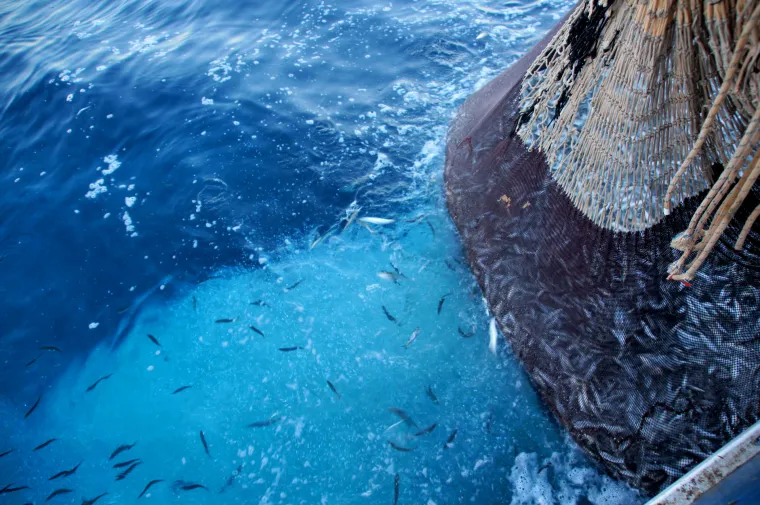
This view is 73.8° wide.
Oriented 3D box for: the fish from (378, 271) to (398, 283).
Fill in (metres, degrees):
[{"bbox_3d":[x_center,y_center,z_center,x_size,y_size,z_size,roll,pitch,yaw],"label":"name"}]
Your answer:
[{"bbox_3d":[0.095,0.263,5.237,0.248,0.052,0.041,21,46,22],"label":"fish"}]

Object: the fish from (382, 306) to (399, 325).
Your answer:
[{"bbox_3d":[0.067,0.393,3.145,0.025,0.036,0.189,-23,46,-24],"label":"fish"}]

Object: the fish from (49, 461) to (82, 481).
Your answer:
[{"bbox_3d":[-1.491,1.036,2.406,0.166,0.032,0.022,-28,48,-28],"label":"fish"}]

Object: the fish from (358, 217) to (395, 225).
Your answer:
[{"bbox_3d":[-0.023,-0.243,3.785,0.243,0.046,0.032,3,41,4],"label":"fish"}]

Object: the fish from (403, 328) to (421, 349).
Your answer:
[{"bbox_3d":[0.189,0.506,3.000,0.023,0.034,0.177,23,46,24],"label":"fish"}]

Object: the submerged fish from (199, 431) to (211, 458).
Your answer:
[{"bbox_3d":[-0.872,0.955,2.529,0.023,0.033,0.175,-22,46,-23],"label":"submerged fish"}]

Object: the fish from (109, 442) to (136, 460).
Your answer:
[{"bbox_3d":[-1.957,1.510,3.853,0.222,0.047,0.037,-33,52,-31],"label":"fish"}]

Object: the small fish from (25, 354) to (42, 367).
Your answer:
[{"bbox_3d":[-3.060,0.954,4.471,0.033,0.042,0.200,26,48,26],"label":"small fish"}]

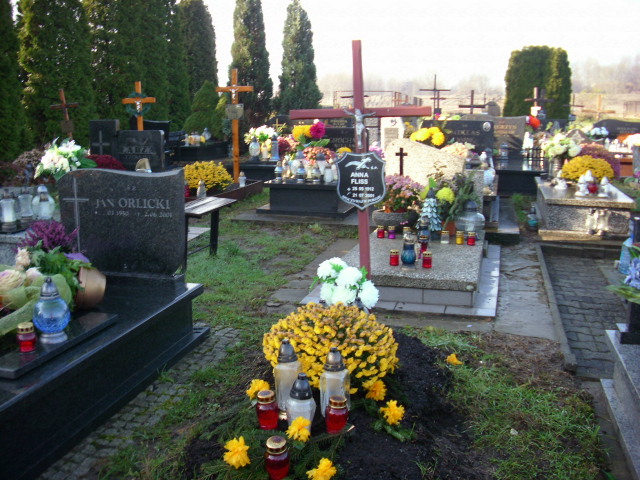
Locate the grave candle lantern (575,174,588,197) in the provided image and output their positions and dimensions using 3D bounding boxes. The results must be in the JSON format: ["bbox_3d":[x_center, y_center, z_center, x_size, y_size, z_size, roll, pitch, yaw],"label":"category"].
[{"bbox_3d":[3.001,-0.622,7.850,0.130,0.240,0.130,3,12,14],"label":"grave candle lantern"}]

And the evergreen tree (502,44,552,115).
[{"bbox_3d":[7.583,-5.244,25.000,1.800,3.750,1.800,3,11,15],"label":"evergreen tree"}]

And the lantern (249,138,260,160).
[{"bbox_3d":[-1.130,-1.577,11.763,0.198,0.384,0.198,0,11,0],"label":"lantern"}]

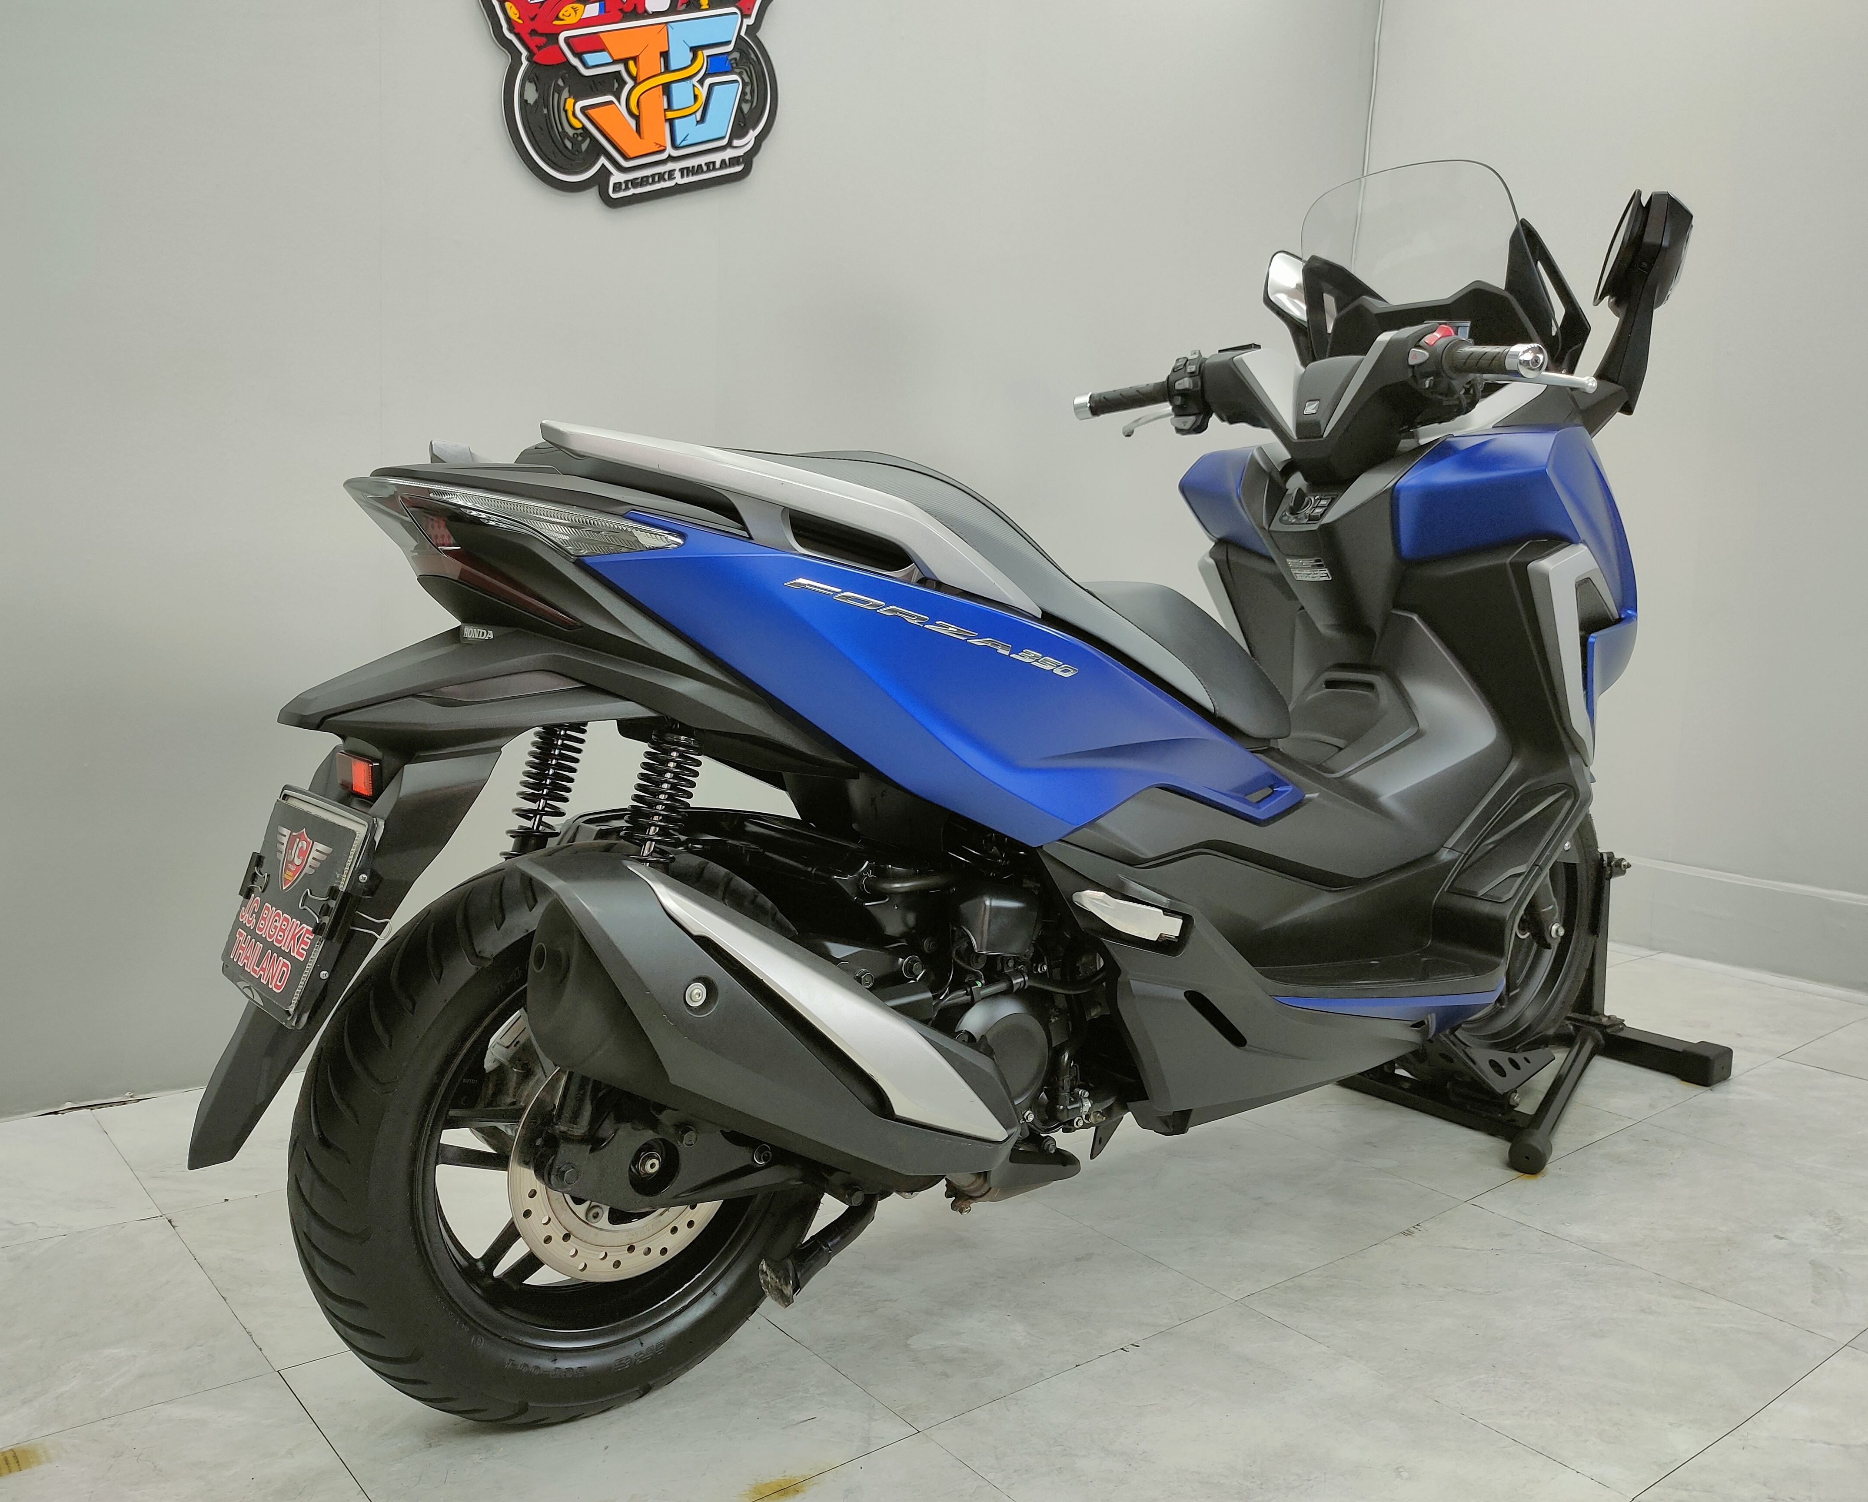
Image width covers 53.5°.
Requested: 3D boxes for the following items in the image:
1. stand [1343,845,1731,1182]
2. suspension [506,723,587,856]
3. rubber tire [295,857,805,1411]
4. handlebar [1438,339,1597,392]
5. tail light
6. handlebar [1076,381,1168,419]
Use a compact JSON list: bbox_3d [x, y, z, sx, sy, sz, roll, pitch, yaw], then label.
[{"bbox_3d":[0.926,0.354,2.898,0.660,0.360,0.450,-5,8,-40],"label":"stand"},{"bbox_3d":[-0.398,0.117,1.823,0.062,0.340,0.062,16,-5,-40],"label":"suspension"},{"bbox_3d":[-0.328,0.360,1.768,0.552,0.552,0.145,-5,8,-40],"label":"rubber tire"},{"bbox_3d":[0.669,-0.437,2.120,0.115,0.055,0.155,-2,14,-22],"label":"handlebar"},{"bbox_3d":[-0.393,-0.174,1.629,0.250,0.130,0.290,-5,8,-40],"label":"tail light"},{"bbox_3d":[0.265,-0.492,2.593,0.145,0.038,0.040,-4,3,33],"label":"handlebar"}]

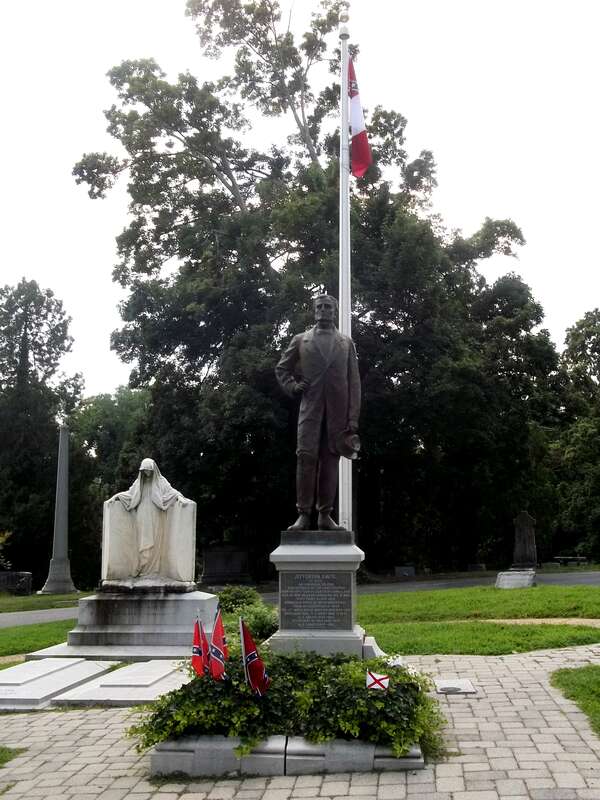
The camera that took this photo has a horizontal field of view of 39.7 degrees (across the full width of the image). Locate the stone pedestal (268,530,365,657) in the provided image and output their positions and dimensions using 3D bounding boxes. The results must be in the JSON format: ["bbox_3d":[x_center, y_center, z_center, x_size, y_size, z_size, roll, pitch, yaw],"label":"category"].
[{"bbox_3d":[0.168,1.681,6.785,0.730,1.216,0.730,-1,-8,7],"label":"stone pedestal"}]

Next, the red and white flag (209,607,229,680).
[{"bbox_3d":[-0.546,1.631,5.572,0.140,0.500,0.130,-1,-8,7],"label":"red and white flag"}]

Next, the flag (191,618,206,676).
[{"bbox_3d":[-0.679,1.650,5.569,0.110,0.400,0.110,-1,-8,7],"label":"flag"}]

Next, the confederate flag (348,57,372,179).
[{"bbox_3d":[0.696,-3.240,9.576,0.280,1.470,0.250,-1,-8,7],"label":"confederate flag"}]

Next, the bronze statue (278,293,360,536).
[{"bbox_3d":[0.159,0.087,7.000,0.700,1.998,0.520,-1,-8,5],"label":"bronze statue"}]

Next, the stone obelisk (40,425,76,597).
[{"bbox_3d":[-5.561,2.452,18.844,0.660,3.773,0.660,-1,-8,7],"label":"stone obelisk"}]

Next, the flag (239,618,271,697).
[{"bbox_3d":[-0.285,1.616,5.220,0.190,0.490,0.130,-1,-8,7],"label":"flag"}]

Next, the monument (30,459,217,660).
[{"bbox_3d":[-1.799,1.736,9.392,1.930,2.140,1.400,-1,-8,6],"label":"monument"}]

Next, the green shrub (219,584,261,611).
[{"bbox_3d":[-0.875,2.879,12.008,0.580,0.480,0.570,-1,-8,7],"label":"green shrub"}]

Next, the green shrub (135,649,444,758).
[{"bbox_3d":[-0.050,1.958,5.594,1.850,0.470,1.500,-1,-8,7],"label":"green shrub"}]

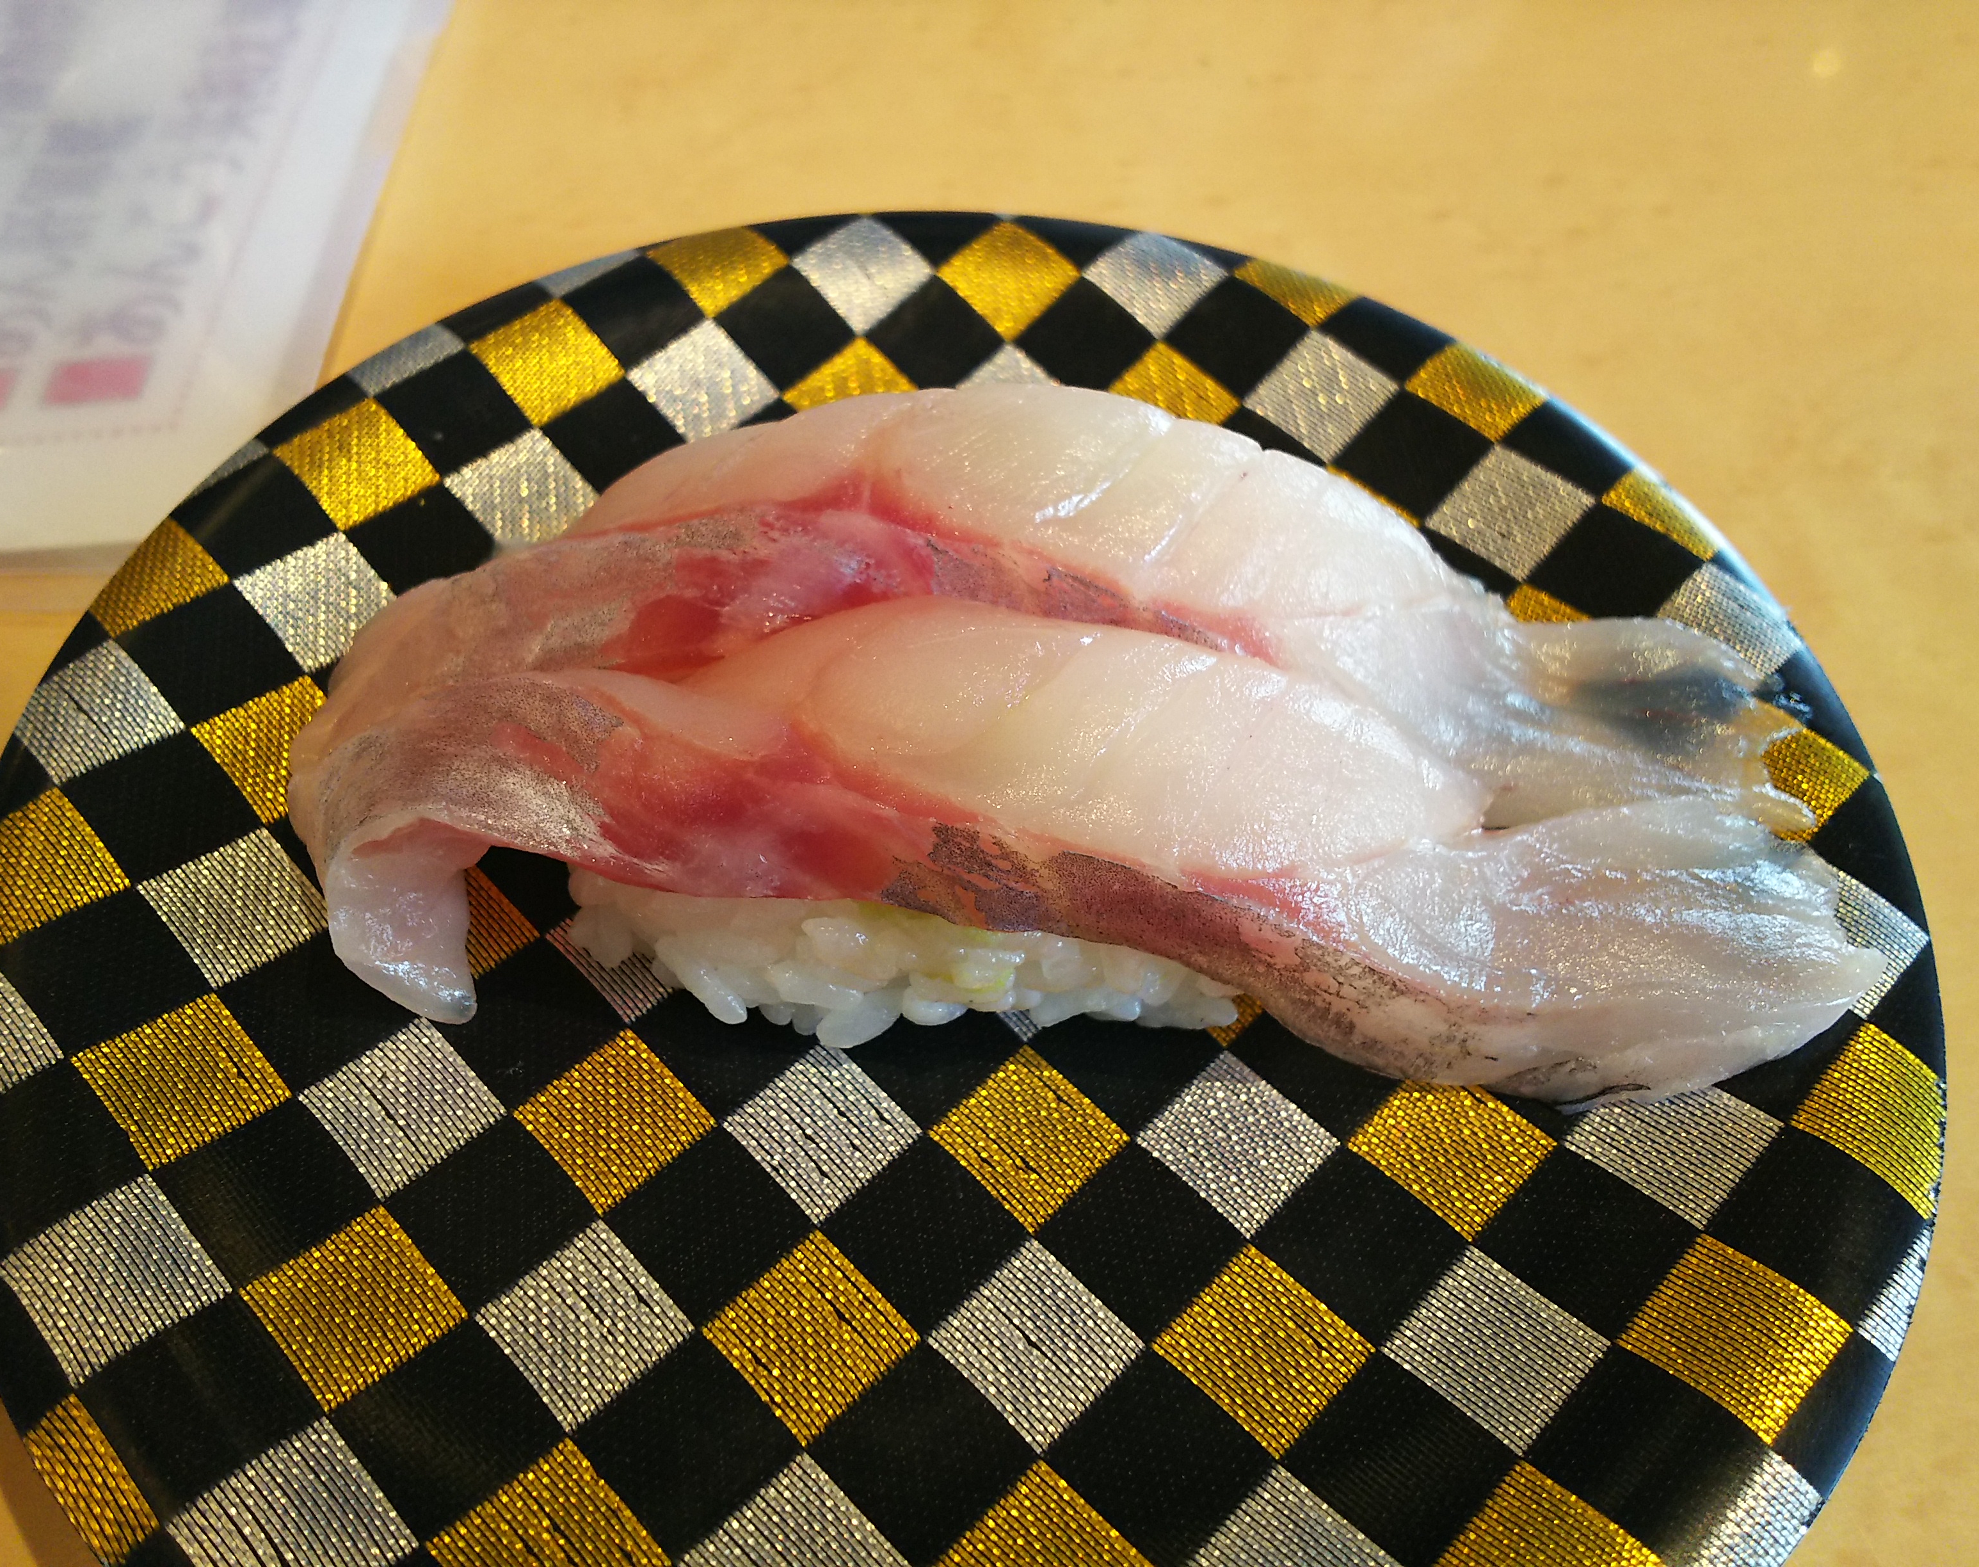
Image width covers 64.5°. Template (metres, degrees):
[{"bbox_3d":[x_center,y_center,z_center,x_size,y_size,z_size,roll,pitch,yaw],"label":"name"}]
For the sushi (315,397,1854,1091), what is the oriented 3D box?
[{"bbox_3d":[0.010,-0.007,0.123,0.116,0.032,0.054,5,55,0],"label":"sushi"}]

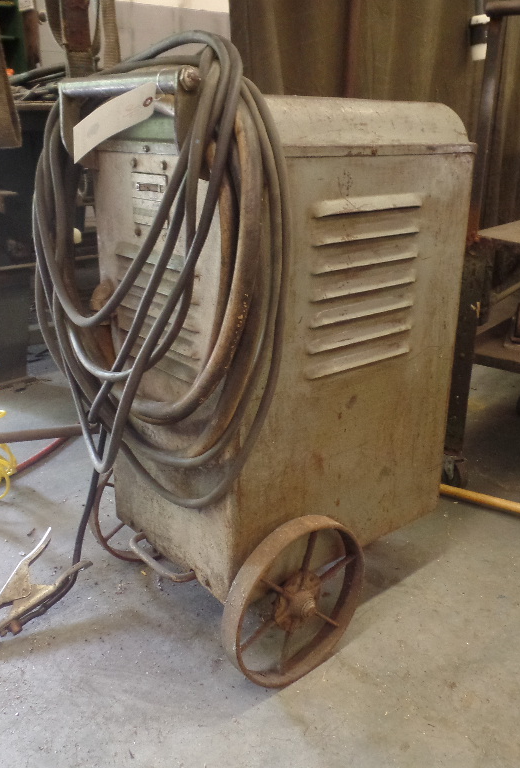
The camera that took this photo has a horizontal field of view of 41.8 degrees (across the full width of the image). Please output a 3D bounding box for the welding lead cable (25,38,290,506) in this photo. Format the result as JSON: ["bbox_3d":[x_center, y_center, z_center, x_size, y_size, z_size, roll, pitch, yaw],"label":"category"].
[{"bbox_3d":[-0.191,-0.126,0.970,0.154,0.644,0.587,-15,25,-37],"label":"welding lead cable"}]

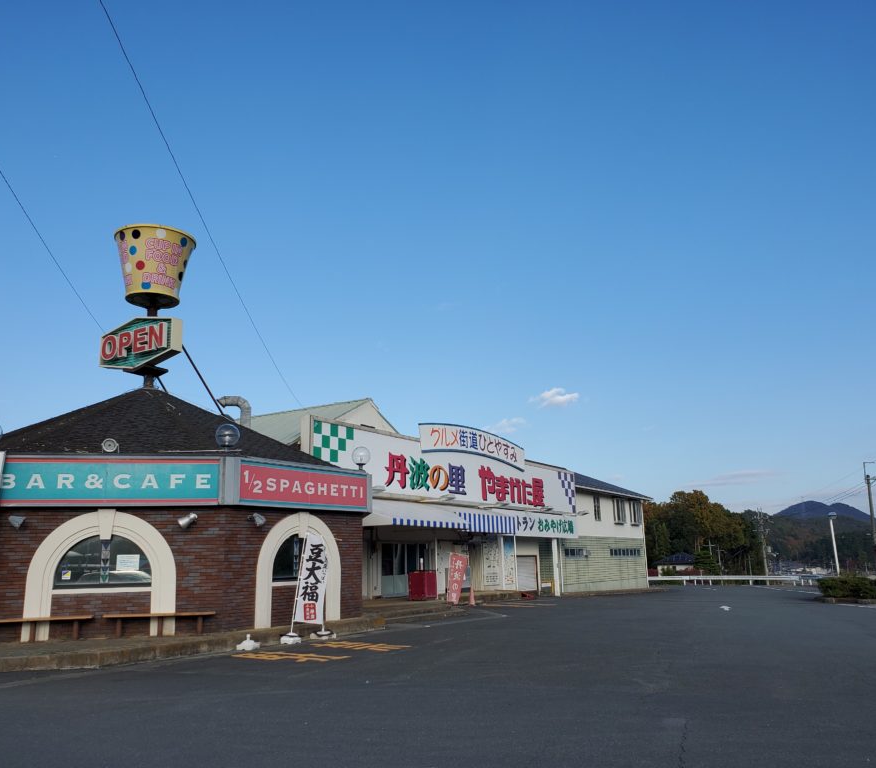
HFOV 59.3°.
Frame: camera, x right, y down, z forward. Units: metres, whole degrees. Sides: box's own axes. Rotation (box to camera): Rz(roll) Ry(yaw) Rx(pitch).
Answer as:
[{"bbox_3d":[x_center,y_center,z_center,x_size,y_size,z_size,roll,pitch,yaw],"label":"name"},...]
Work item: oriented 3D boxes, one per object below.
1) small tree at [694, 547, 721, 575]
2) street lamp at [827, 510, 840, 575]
[{"bbox_3d":[28.033,18.567,80.000,2.800,3.100,2.800,-1,-13,0],"label":"small tree"},{"bbox_3d":[21.575,9.085,41.519,0.500,4.300,0.500,-1,-13,0],"label":"street lamp"}]

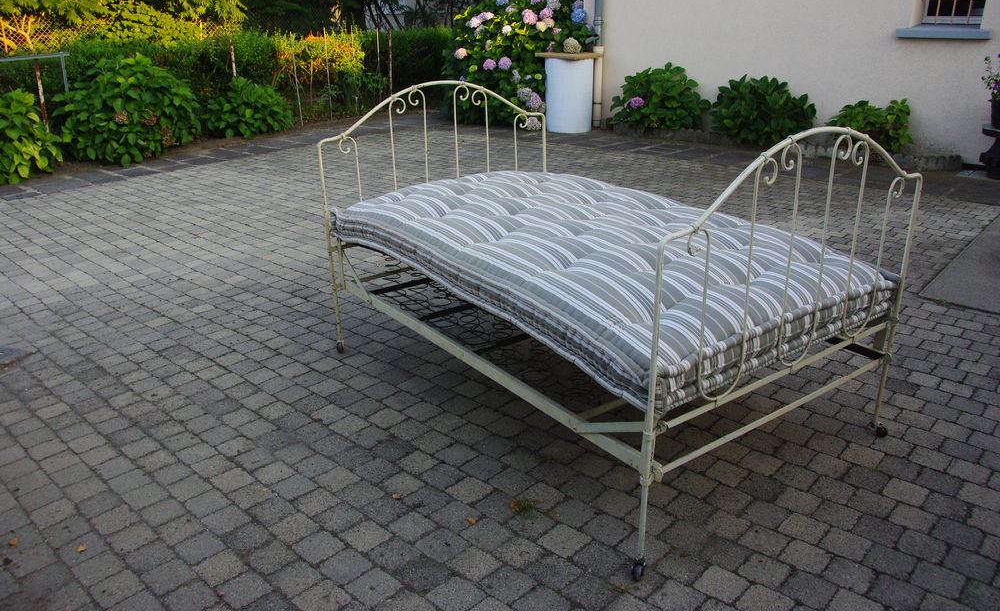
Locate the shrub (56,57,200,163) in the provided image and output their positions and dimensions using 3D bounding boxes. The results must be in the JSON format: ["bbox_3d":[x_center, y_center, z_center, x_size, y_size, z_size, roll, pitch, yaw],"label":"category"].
[{"bbox_3d":[-4.253,-2.271,8.597,1.350,1.150,1.600,11,25,30],"label":"shrub"}]

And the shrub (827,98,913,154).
[{"bbox_3d":[3.660,-1.771,7.444,0.800,0.500,0.580,17,28,39],"label":"shrub"}]

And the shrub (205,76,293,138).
[{"bbox_3d":[-3.417,-2.721,10.204,1.050,0.760,1.200,11,25,30],"label":"shrub"}]

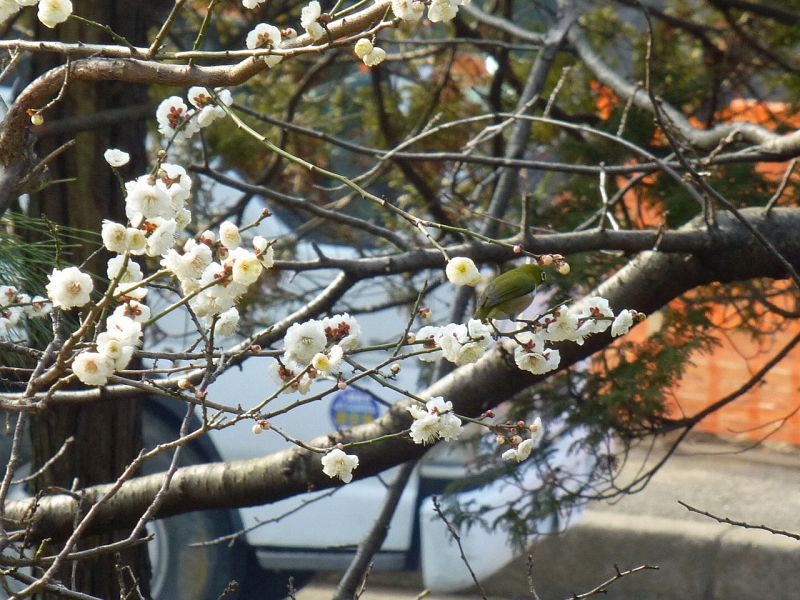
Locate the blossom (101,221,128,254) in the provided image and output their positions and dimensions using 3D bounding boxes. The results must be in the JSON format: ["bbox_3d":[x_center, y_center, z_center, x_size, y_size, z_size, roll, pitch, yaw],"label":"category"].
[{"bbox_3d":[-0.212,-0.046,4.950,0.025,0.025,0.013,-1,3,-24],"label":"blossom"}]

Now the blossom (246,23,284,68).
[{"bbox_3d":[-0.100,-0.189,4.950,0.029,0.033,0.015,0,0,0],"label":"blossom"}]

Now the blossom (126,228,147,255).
[{"bbox_3d":[-0.219,-0.049,5.550,0.019,0.022,0.015,0,0,-6],"label":"blossom"}]

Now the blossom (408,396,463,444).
[{"bbox_3d":[0.023,0.079,4.400,0.035,0.033,0.020,0,18,-3],"label":"blossom"}]

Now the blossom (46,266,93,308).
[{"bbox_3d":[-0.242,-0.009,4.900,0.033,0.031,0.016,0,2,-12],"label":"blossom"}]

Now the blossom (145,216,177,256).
[{"bbox_3d":[-0.158,-0.042,4.400,0.016,0.028,0.026,28,16,30],"label":"blossom"}]

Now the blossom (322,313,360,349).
[{"bbox_3d":[-0.049,0.026,5.600,0.031,0.031,0.018,0,18,12],"label":"blossom"}]

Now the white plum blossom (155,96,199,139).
[{"bbox_3d":[-0.167,-0.137,5.000,0.032,0.031,0.016,0,0,-12],"label":"white plum blossom"}]

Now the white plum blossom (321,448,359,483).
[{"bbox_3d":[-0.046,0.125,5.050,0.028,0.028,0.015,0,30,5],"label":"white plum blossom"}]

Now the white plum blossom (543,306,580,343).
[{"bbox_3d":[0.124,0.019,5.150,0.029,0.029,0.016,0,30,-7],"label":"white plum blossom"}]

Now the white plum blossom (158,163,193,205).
[{"bbox_3d":[-0.148,-0.077,4.400,0.023,0.028,0.015,0,-3,18],"label":"white plum blossom"}]

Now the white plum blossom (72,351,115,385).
[{"bbox_3d":[-0.225,0.050,4.900,0.030,0.027,0.016,0,2,7],"label":"white plum blossom"}]

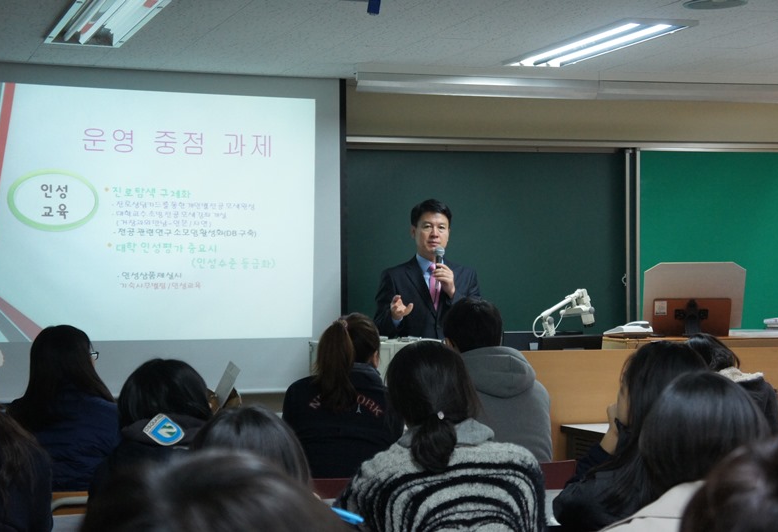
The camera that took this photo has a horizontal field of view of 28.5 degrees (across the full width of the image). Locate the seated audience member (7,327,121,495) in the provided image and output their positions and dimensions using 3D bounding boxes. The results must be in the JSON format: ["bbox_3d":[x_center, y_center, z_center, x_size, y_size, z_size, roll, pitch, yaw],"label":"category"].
[{"bbox_3d":[-1.010,0.790,4.630,0.460,1.220,0.720,-1,0,-6],"label":"seated audience member"}]

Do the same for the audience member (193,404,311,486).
[{"bbox_3d":[-0.248,0.781,2.526,0.450,1.120,0.620,0,-1,-15],"label":"audience member"}]

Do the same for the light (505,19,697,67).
[{"bbox_3d":[0.887,-0.992,6.714,0.320,0.080,1.310,0,0,-19],"label":"light"}]

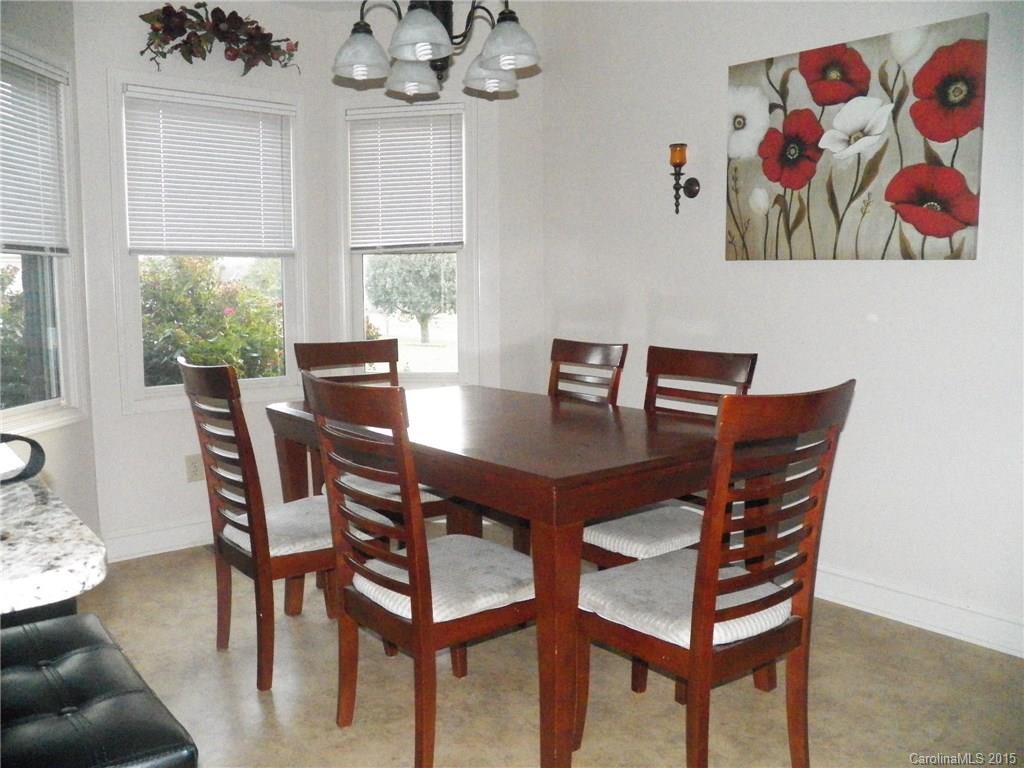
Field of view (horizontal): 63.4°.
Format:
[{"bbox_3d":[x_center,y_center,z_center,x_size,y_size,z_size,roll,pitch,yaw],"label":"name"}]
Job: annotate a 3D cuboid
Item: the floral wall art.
[{"bbox_3d":[1.167,-0.812,2.938,0.035,0.748,0.925,-6,9,-41],"label":"floral wall art"}]

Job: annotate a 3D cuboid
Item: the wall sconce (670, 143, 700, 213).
[{"bbox_3d":[0.701,-0.836,3.394,0.139,0.275,0.087,-6,9,-41],"label":"wall sconce"}]

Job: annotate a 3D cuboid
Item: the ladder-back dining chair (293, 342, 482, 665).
[{"bbox_3d":[-0.508,0.328,3.168,0.455,0.960,0.530,-5,8,-36],"label":"ladder-back dining chair"}]

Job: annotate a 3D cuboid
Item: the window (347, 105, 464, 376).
[{"bbox_3d":[-0.496,-0.669,3.985,0.566,1.280,0.090,1,7,7],"label":"window"}]

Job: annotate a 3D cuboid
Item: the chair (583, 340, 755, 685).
[{"bbox_3d":[0.435,0.385,2.653,0.530,0.960,0.455,-5,8,-37],"label":"chair"}]

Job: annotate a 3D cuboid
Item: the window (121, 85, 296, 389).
[{"bbox_3d":[-1.325,-0.637,3.743,0.770,1.274,0.090,-6,9,-39],"label":"window"}]

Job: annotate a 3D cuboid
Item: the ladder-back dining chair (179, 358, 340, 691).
[{"bbox_3d":[-0.704,0.393,2.610,0.530,0.960,0.455,-5,8,-38],"label":"ladder-back dining chair"}]

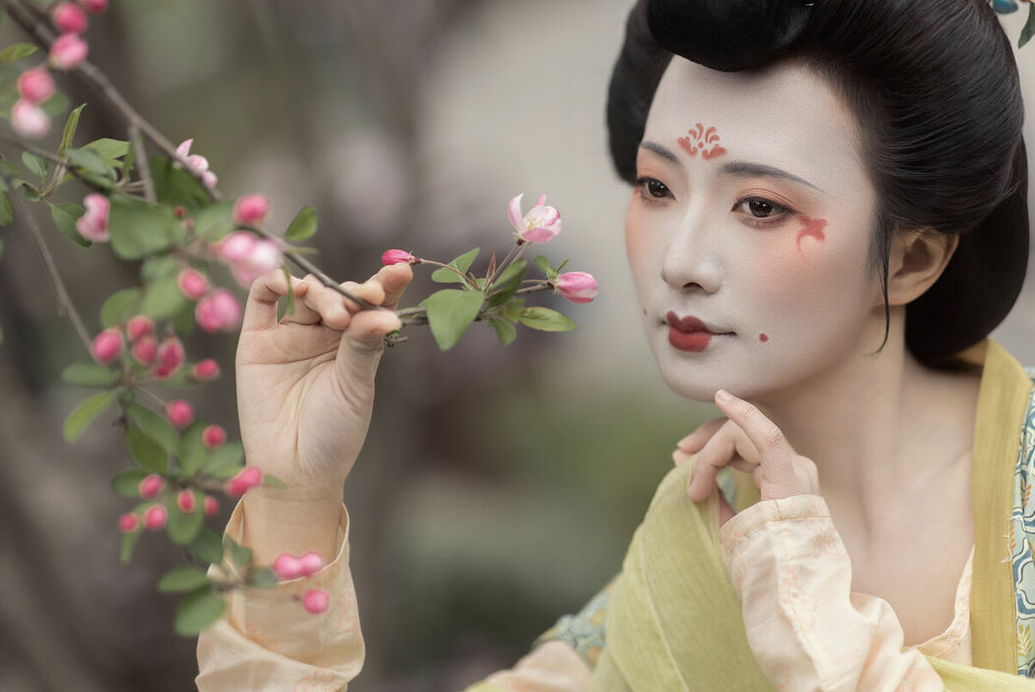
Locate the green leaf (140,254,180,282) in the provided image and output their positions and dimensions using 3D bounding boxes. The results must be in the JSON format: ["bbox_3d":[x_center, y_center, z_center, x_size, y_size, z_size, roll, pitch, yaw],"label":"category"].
[{"bbox_3d":[-0.176,-0.039,1.210,0.021,0.015,0.008,-6,0,-2],"label":"green leaf"}]

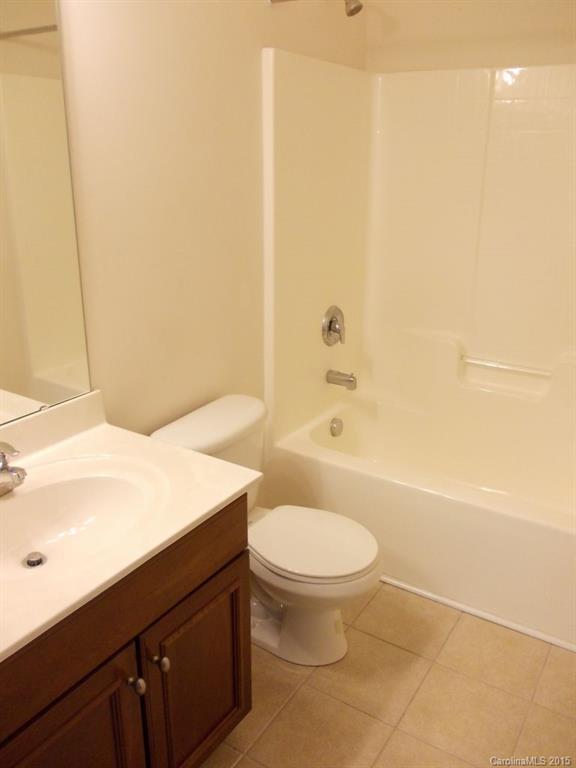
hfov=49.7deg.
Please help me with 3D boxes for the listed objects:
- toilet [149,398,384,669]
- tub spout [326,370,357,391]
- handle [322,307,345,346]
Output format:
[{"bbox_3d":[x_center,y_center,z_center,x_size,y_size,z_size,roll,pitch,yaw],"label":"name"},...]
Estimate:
[{"bbox_3d":[-0.026,0.509,2.074,0.693,0.743,0.460,12,23,31],"label":"toilet"},{"bbox_3d":[0.249,-0.015,2.838,0.143,0.078,0.060,12,23,31],"label":"tub spout"},{"bbox_3d":[0.229,-0.256,2.788,0.072,0.185,0.180,12,23,31],"label":"handle"}]

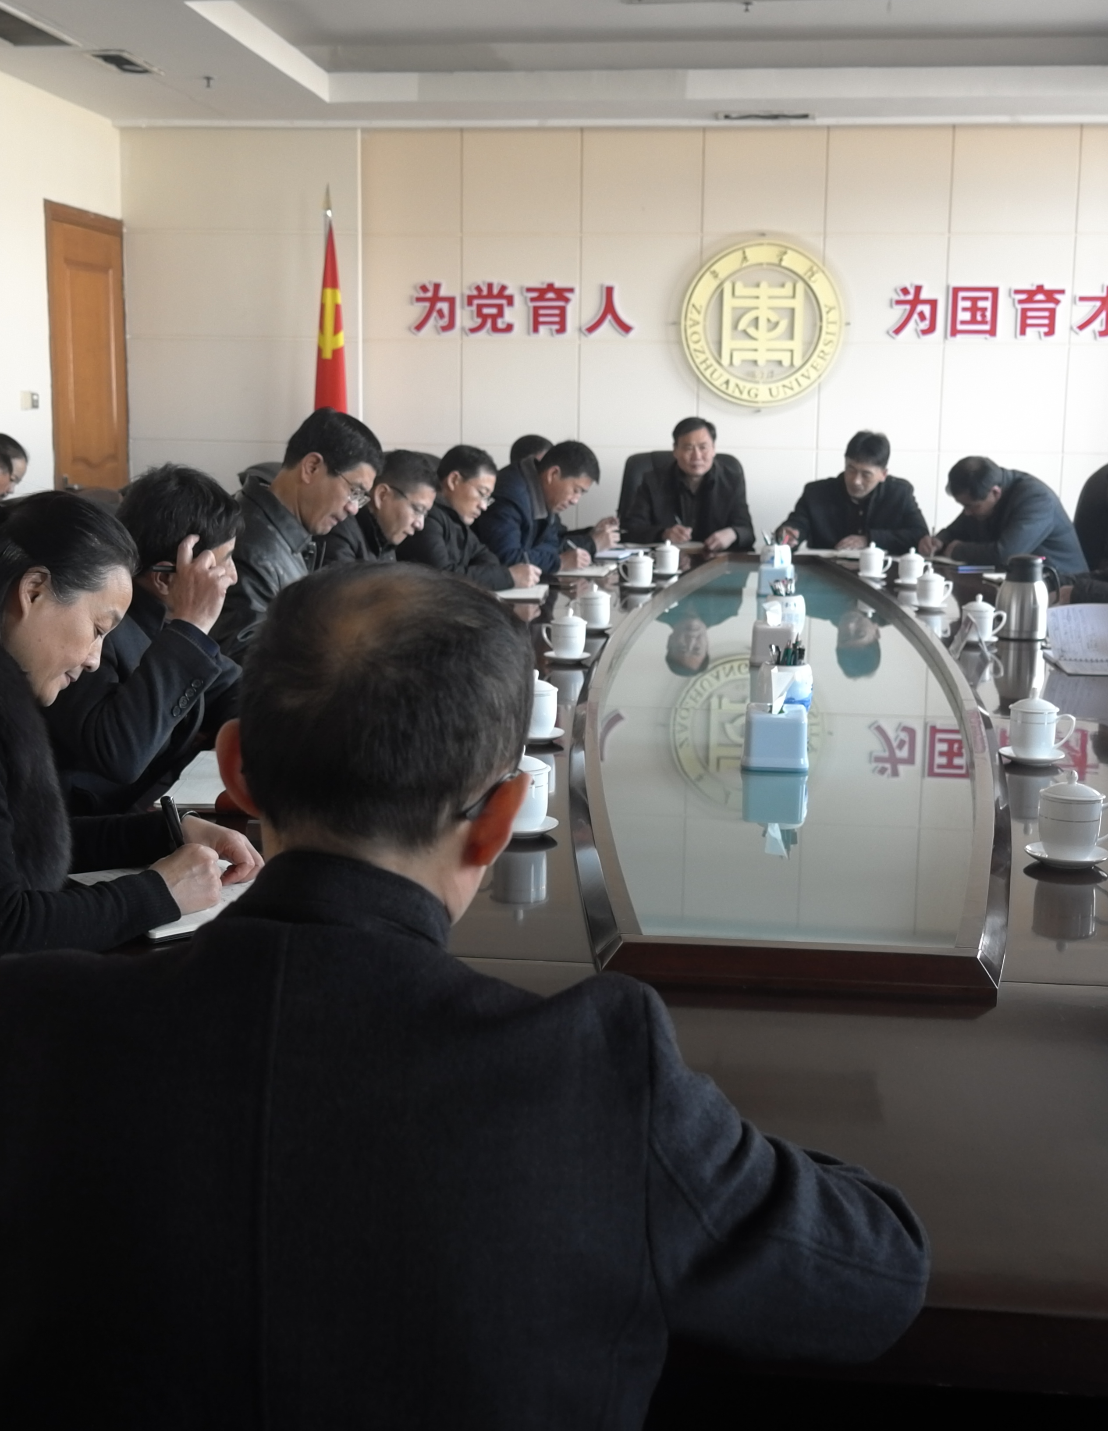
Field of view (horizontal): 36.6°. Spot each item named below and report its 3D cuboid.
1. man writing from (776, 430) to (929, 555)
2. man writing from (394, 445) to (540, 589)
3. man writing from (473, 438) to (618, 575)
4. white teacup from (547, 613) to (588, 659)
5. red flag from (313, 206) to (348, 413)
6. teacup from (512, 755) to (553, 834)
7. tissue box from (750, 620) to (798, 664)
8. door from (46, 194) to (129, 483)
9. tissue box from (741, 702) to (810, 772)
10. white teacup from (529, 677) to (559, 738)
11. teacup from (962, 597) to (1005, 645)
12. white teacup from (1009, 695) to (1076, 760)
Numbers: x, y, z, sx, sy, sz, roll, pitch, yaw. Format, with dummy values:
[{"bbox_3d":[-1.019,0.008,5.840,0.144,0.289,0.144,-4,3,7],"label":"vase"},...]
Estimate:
[{"bbox_3d":[1.291,-0.564,7.186,0.630,1.280,0.720,3,11,13],"label":"man writing"},{"bbox_3d":[-0.320,-0.246,5.390,0.820,1.220,0.550,3,11,12],"label":"man writing"},{"bbox_3d":[-0.142,-0.437,6.489,0.720,1.253,0.550,5,12,24],"label":"man writing"},{"bbox_3d":[0.028,-0.205,4.079,0.120,0.114,0.091,2,10,6],"label":"white teacup"},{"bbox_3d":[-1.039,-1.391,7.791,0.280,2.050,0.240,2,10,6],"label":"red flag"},{"bbox_3d":[-0.062,0.110,2.511,0.112,0.125,0.086,2,11,6],"label":"teacup"},{"bbox_3d":[0.526,-0.176,3.978,0.107,0.093,0.110,2,11,6],"label":"tissue box"},{"bbox_3d":[-2.220,-1.267,8.104,0.080,2.230,0.950,2,10,6],"label":"door"},{"bbox_3d":[0.376,0.036,2.834,0.109,0.096,0.112,2,11,6],"label":"tissue box"},{"bbox_3d":[-0.044,-0.027,3.169,0.120,0.120,0.090,1,10,-1],"label":"white teacup"},{"bbox_3d":[1.158,-0.259,4.503,0.120,0.120,0.090,3,11,14],"label":"teacup"},{"bbox_3d":[0.870,0.009,2.970,0.120,0.114,0.091,2,10,6],"label":"white teacup"}]

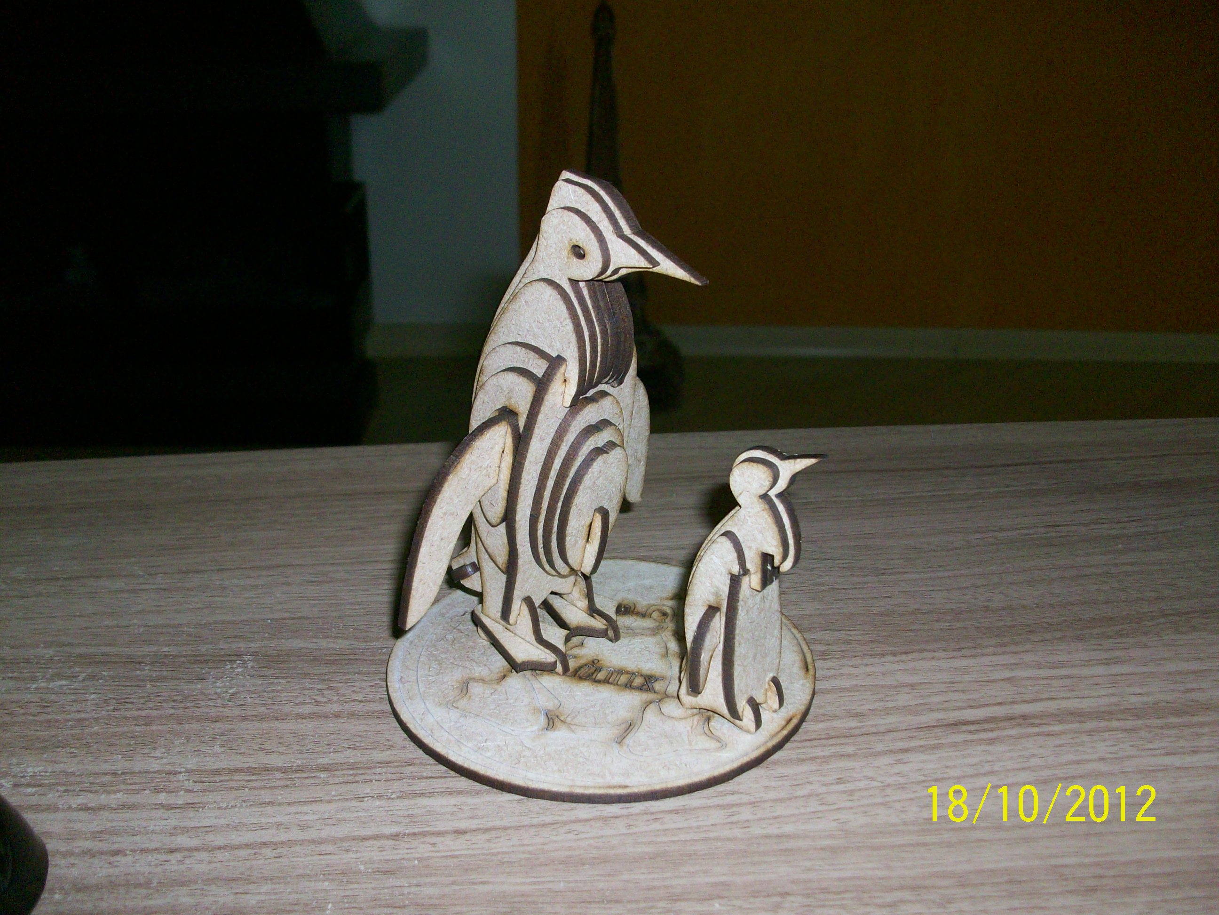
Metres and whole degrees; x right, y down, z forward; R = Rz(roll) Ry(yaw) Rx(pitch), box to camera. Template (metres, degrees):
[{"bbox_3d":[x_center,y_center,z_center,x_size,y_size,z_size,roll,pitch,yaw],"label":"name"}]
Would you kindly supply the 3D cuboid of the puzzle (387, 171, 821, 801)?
[{"bbox_3d":[-0.001,-0.003,0.297,0.117,0.131,0.114,19,29,37],"label":"puzzle"}]

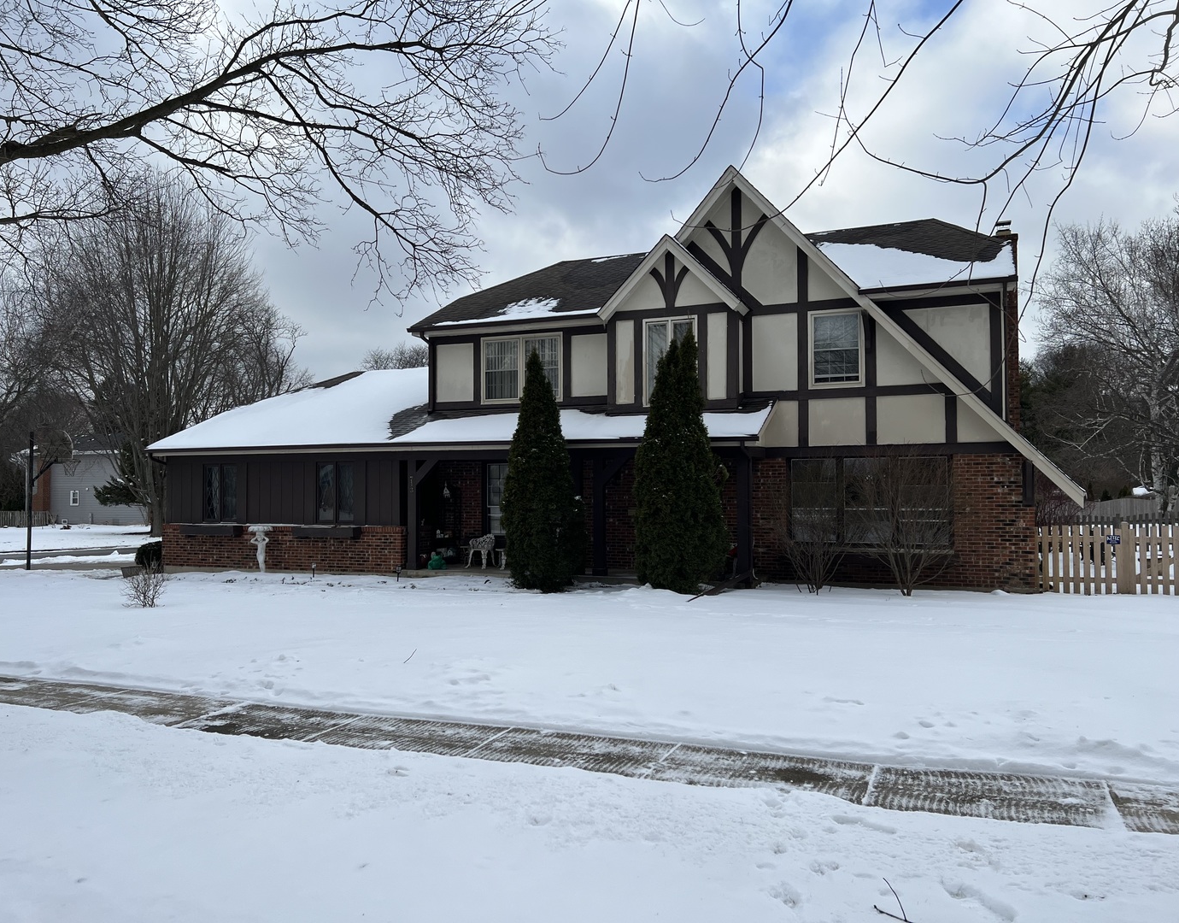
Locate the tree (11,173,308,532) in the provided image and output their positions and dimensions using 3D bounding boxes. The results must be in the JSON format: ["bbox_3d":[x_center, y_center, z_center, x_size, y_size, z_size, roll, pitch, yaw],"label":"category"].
[{"bbox_3d":[-19.550,-4.915,42.000,12.800,16.400,12.500,0,-1,0],"label":"tree"}]

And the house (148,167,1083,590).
[{"bbox_3d":[1.064,-1.569,23.415,19.450,8.130,12.050,-1,-2,23],"label":"house"}]

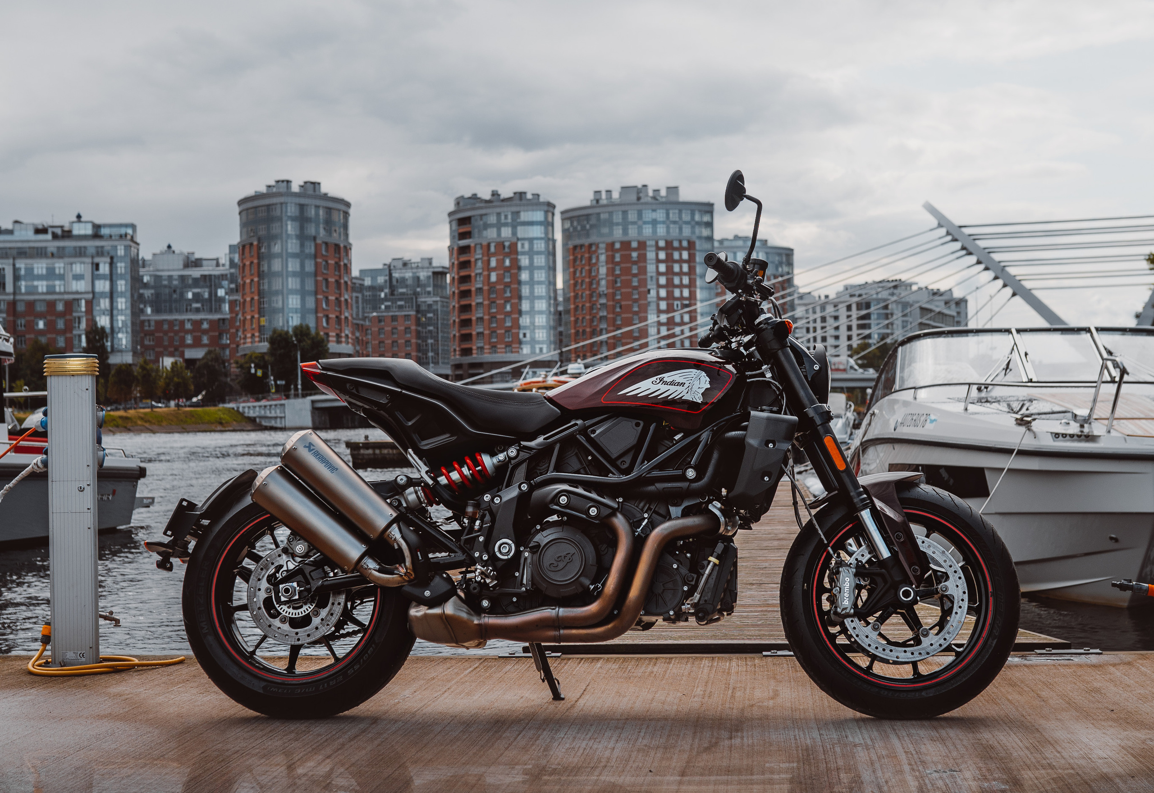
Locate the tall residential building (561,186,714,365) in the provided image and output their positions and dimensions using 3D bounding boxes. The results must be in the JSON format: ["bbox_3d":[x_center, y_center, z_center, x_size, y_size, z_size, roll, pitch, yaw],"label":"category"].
[{"bbox_3d":[15.312,-26.314,428.000,39.000,53.650,21.000,-1,-1,25],"label":"tall residential building"}]

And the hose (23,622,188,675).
[{"bbox_3d":[-1.472,0.784,5.274,0.470,0.130,0.350,-1,0,0],"label":"hose"}]

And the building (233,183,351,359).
[{"bbox_3d":[-50.788,-18.994,303.000,20.500,39.685,32.000,-1,0,2],"label":"building"}]

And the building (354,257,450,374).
[{"bbox_3d":[-44.594,-16.847,430.000,25.000,37.143,20.000,-1,0,0],"label":"building"}]

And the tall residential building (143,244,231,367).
[{"bbox_3d":[-84.105,-15.128,362.000,20.500,34.033,16.000,-1,0,0],"label":"tall residential building"}]

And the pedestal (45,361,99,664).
[{"bbox_3d":[-1.596,0.359,5.377,0.175,0.985,0.155,-1,0,-4],"label":"pedestal"}]

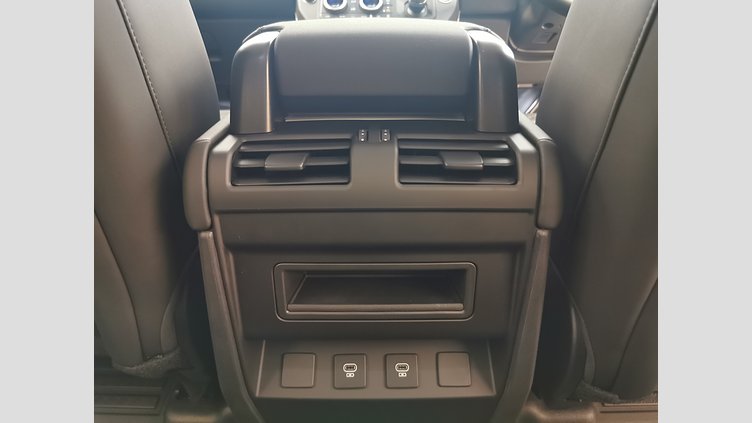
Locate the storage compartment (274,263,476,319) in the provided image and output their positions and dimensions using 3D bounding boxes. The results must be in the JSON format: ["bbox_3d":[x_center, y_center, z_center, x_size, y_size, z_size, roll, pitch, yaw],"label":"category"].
[{"bbox_3d":[-0.001,0.059,0.500,0.173,0.054,0.070,0,19,0],"label":"storage compartment"}]

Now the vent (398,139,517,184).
[{"bbox_3d":[0.067,-0.036,0.450,0.097,0.043,0.030,0,-21,0],"label":"vent"}]

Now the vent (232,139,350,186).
[{"bbox_3d":[-0.069,-0.036,0.450,0.097,0.043,0.030,0,-21,0],"label":"vent"}]

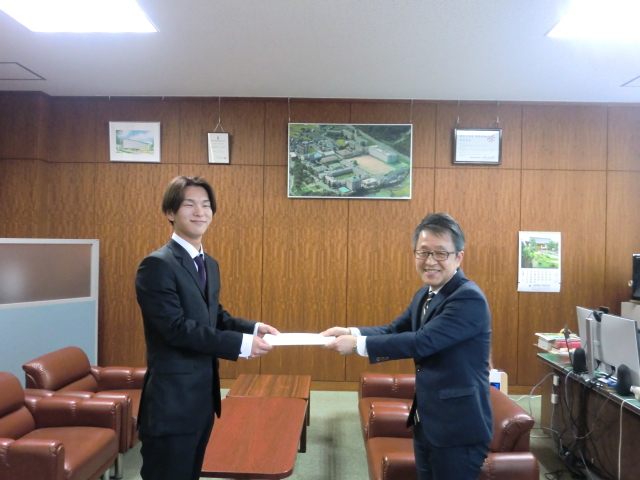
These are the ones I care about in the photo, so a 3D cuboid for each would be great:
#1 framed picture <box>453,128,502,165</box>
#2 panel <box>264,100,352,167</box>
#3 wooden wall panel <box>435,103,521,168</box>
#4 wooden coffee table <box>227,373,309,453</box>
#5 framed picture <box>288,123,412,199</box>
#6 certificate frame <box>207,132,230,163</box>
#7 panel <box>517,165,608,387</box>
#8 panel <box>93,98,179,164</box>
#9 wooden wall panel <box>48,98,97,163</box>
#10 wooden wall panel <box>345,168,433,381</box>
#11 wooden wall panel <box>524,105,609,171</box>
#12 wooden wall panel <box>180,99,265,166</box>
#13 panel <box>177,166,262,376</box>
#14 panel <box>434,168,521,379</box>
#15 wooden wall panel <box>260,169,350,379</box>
[{"bbox_3d":[1.636,-0.965,4.983,0.498,0.366,0.030,1,-1,1],"label":"framed picture"},{"bbox_3d":[-0.134,-1.122,5.039,0.896,0.694,0.030,1,-1,1],"label":"panel"},{"bbox_3d":[1.653,-1.091,5.009,0.891,0.697,0.030,1,-1,1],"label":"wooden wall panel"},{"bbox_3d":[-0.380,1.353,3.782,0.596,0.415,0.568,1,0,1],"label":"wooden coffee table"},{"bbox_3d":[0.315,-0.819,5.003,1.287,0.785,0.030,1,-1,1],"label":"framed picture"},{"bbox_3d":[-1.058,-0.959,5.032,0.235,0.334,0.025,1,-1,1],"label":"certificate frame"},{"bbox_3d":[2.499,0.395,4.971,0.882,2.224,0.050,1,0,1],"label":"panel"},{"bbox_3d":[-1.899,-1.137,5.019,0.882,0.683,0.050,1,0,1],"label":"panel"},{"bbox_3d":[-2.607,-1.160,5.079,0.506,0.683,0.030,1,-1,1],"label":"wooden wall panel"},{"bbox_3d":[0.729,0.364,4.991,0.882,2.224,0.050,1,0,1],"label":"wooden wall panel"},{"bbox_3d":[2.525,-1.058,4.970,0.882,0.683,0.050,1,0,1],"label":"wooden wall panel"},{"bbox_3d":[-1.028,-1.137,5.053,0.893,0.693,0.030,1,-1,1],"label":"wooden wall panel"},{"bbox_3d":[-1.047,0.330,5.036,0.890,2.242,0.030,1,-1,1],"label":"panel"},{"bbox_3d":[1.614,0.380,4.981,0.882,2.224,0.050,1,0,1],"label":"panel"},{"bbox_3d":[-0.155,0.348,5.001,0.882,2.224,0.050,1,0,1],"label":"wooden wall panel"}]

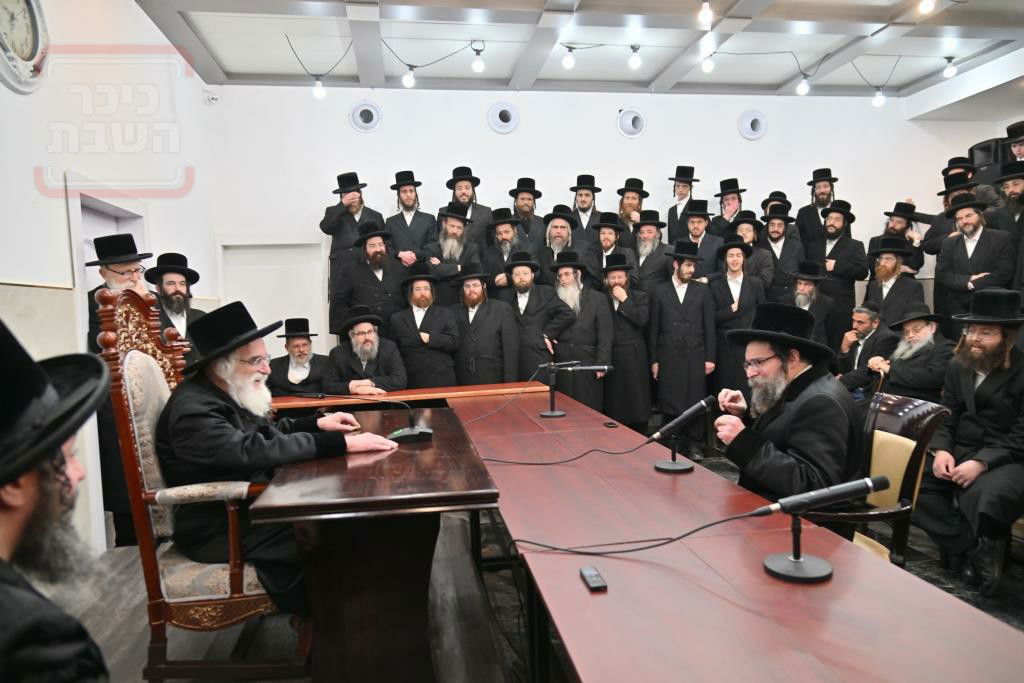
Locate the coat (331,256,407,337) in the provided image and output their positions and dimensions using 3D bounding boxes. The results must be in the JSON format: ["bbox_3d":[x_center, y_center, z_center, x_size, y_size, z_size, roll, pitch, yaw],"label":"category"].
[{"bbox_3d":[-1.285,-0.195,6.279,0.640,1.150,0.400,-3,3,-23],"label":"coat"}]

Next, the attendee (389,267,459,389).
[{"bbox_3d":[-0.720,0.207,5.893,0.600,1.720,0.400,-2,3,-3],"label":"attendee"}]

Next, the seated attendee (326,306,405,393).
[{"bbox_3d":[-1.057,0.432,5.104,0.620,1.371,0.750,-3,3,-14],"label":"seated attendee"}]

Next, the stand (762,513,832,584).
[{"bbox_3d":[0.596,0.411,1.423,0.134,0.136,0.134,-3,3,-17],"label":"stand"}]

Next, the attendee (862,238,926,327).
[{"bbox_3d":[3.298,0.024,5.870,0.340,1.830,0.520,-4,4,-41],"label":"attendee"}]

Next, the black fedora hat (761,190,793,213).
[{"bbox_3d":[2.673,-1.420,6.900,0.310,0.145,0.350,-1,-9,18],"label":"black fedora hat"}]

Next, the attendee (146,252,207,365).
[{"bbox_3d":[-2.057,0.312,4.250,0.550,1.725,0.380,-4,3,-37],"label":"attendee"}]

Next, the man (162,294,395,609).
[{"bbox_3d":[-0.970,0.542,2.739,0.930,1.390,0.640,-2,3,-6],"label":"man"}]

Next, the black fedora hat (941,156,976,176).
[{"bbox_3d":[4.256,-1.661,6.500,0.335,0.140,0.300,0,2,-32],"label":"black fedora hat"}]

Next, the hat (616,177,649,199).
[{"bbox_3d":[1.214,-1.545,6.850,0.320,0.150,0.350,-5,2,18],"label":"hat"}]

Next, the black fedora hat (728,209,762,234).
[{"bbox_3d":[2.198,-1.130,6.400,0.310,0.150,0.350,0,-6,30],"label":"black fedora hat"}]

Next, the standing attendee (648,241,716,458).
[{"bbox_3d":[1.453,0.067,5.800,0.560,1.850,0.360,-1,3,14],"label":"standing attendee"}]

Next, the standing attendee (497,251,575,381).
[{"bbox_3d":[0.136,0.134,5.893,0.620,1.814,0.420,-2,3,3],"label":"standing attendee"}]

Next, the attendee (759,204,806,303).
[{"bbox_3d":[2.793,-0.516,7.044,0.520,1.760,0.340,-1,3,22],"label":"attendee"}]

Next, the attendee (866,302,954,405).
[{"bbox_3d":[2.560,0.399,4.408,0.800,1.280,0.580,-3,3,-25],"label":"attendee"}]

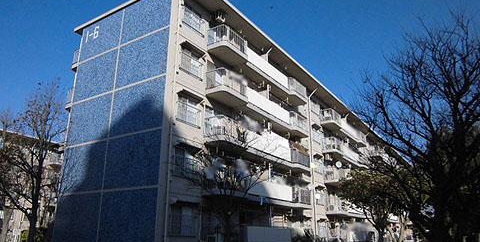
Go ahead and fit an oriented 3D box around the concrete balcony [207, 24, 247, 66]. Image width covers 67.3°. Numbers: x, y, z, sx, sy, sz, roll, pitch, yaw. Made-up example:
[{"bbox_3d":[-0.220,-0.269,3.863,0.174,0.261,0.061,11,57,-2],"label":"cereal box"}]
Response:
[{"bbox_3d":[-0.603,-4.331,21.047,1.245,1.352,2.491,-11,-21,32],"label":"concrete balcony"}]

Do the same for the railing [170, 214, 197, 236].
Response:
[{"bbox_3d":[-2.356,4.499,15.569,0.140,0.900,1.830,-11,-21,32],"label":"railing"}]

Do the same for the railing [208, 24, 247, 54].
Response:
[{"bbox_3d":[-0.635,-4.492,21.022,1.166,1.060,2.332,-11,-21,32],"label":"railing"}]

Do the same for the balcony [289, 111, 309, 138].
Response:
[{"bbox_3d":[3.937,0.361,25.912,1.120,1.280,2.350,-11,-21,32],"label":"balcony"}]

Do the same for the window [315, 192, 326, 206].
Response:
[{"bbox_3d":[6.480,6.333,29.021,0.140,0.880,1.900,-11,-21,32],"label":"window"}]

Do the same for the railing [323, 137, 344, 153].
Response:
[{"bbox_3d":[8.708,2.371,33.354,1.192,1.007,2.358,-11,-21,32],"label":"railing"}]

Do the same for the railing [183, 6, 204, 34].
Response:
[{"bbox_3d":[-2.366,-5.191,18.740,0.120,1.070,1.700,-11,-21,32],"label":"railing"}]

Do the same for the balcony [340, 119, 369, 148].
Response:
[{"bbox_3d":[11.737,1.399,38.386,1.245,1.272,8.188,-11,-21,32],"label":"balcony"}]

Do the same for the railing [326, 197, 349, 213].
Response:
[{"bbox_3d":[8.657,7.417,31.735,1.192,1.007,2.358,-11,-21,32],"label":"railing"}]

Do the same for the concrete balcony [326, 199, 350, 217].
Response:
[{"bbox_3d":[8.772,7.772,32.166,1.180,1.370,2.750,-11,-21,32],"label":"concrete balcony"}]

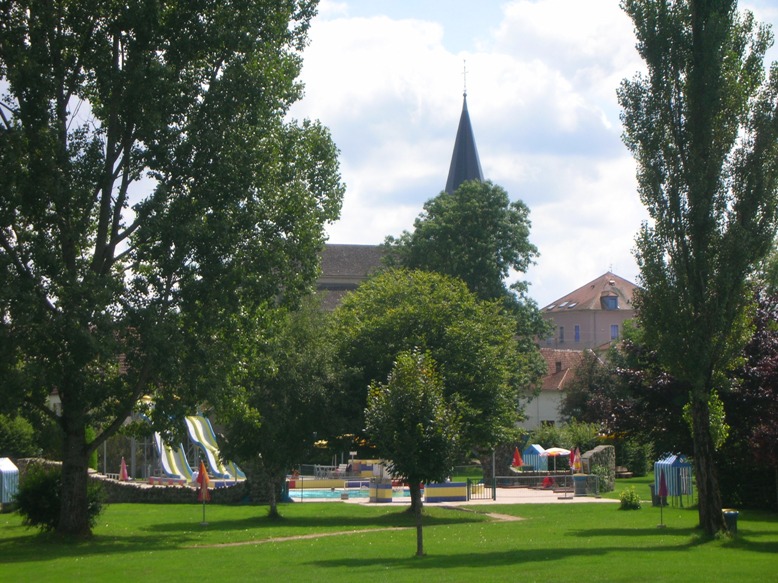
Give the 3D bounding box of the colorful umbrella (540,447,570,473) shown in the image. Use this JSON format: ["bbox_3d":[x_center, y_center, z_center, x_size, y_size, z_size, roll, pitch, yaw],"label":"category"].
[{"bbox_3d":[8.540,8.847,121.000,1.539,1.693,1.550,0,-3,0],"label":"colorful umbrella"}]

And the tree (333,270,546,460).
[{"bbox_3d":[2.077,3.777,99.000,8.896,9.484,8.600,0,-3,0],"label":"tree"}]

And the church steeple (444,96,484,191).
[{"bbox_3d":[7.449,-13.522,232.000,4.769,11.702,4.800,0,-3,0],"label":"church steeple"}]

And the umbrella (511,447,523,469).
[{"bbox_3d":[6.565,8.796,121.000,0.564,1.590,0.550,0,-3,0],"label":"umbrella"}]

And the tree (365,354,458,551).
[{"bbox_3d":[0.687,4.738,69.000,2.691,6.025,2.700,0,-3,0],"label":"tree"}]

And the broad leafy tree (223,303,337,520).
[{"bbox_3d":[-4.270,4.524,92.000,4.758,8.657,4.700,0,-3,0],"label":"broad leafy tree"}]

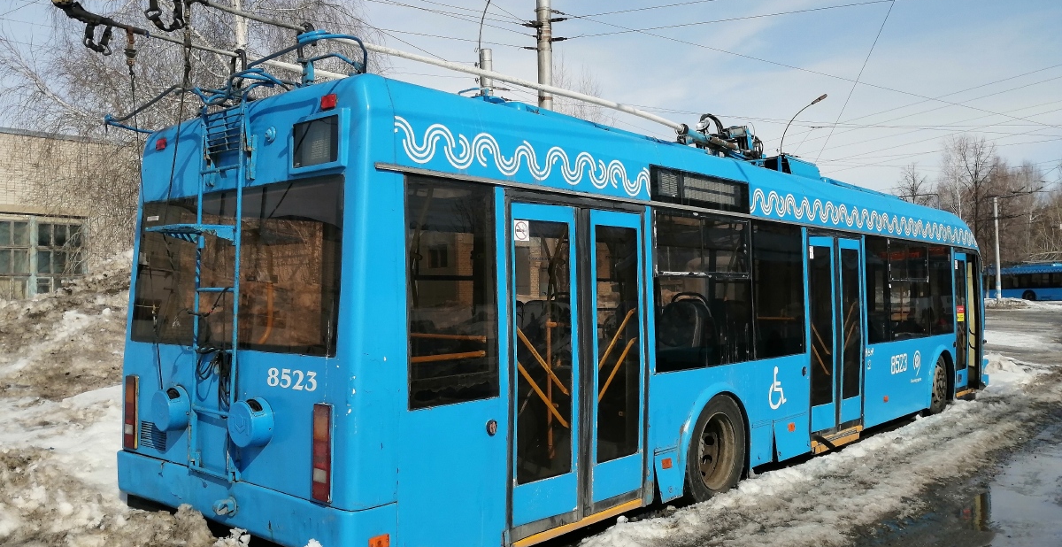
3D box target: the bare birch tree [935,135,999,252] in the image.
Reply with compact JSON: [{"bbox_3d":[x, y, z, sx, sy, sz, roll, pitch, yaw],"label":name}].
[{"bbox_3d":[33.879,-4.000,62.000,5.000,13.800,5.000,-1,-1,30],"label":"bare birch tree"}]

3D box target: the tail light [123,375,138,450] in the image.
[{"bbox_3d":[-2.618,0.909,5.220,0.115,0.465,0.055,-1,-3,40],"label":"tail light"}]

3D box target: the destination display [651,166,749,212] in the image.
[{"bbox_3d":[1.333,-0.638,6.235,0.080,0.250,1.500,-1,-1,42],"label":"destination display"}]

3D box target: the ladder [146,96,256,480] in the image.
[{"bbox_3d":[-1.800,0.080,4.390,0.470,2.050,0.330,-1,-3,40],"label":"ladder"}]

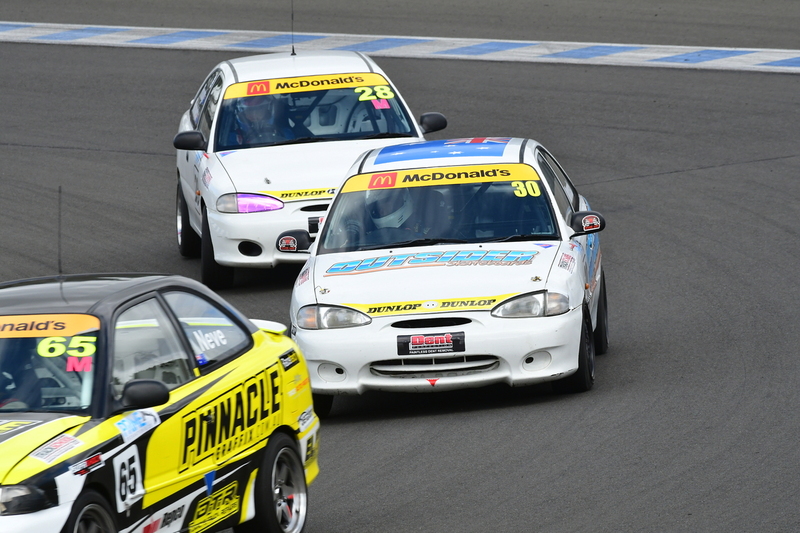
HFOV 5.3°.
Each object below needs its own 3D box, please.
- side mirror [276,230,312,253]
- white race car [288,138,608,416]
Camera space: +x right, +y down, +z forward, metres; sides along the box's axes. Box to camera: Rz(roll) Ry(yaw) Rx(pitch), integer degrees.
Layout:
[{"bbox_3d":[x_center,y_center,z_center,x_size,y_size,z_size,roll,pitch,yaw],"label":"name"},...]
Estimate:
[{"bbox_3d":[-0.593,-0.141,48.730,0.200,0.125,0.115,-4,4,4],"label":"side mirror"},{"bbox_3d":[0.257,-0.011,49.293,1.670,1.370,4.100,-4,4,4],"label":"white race car"}]

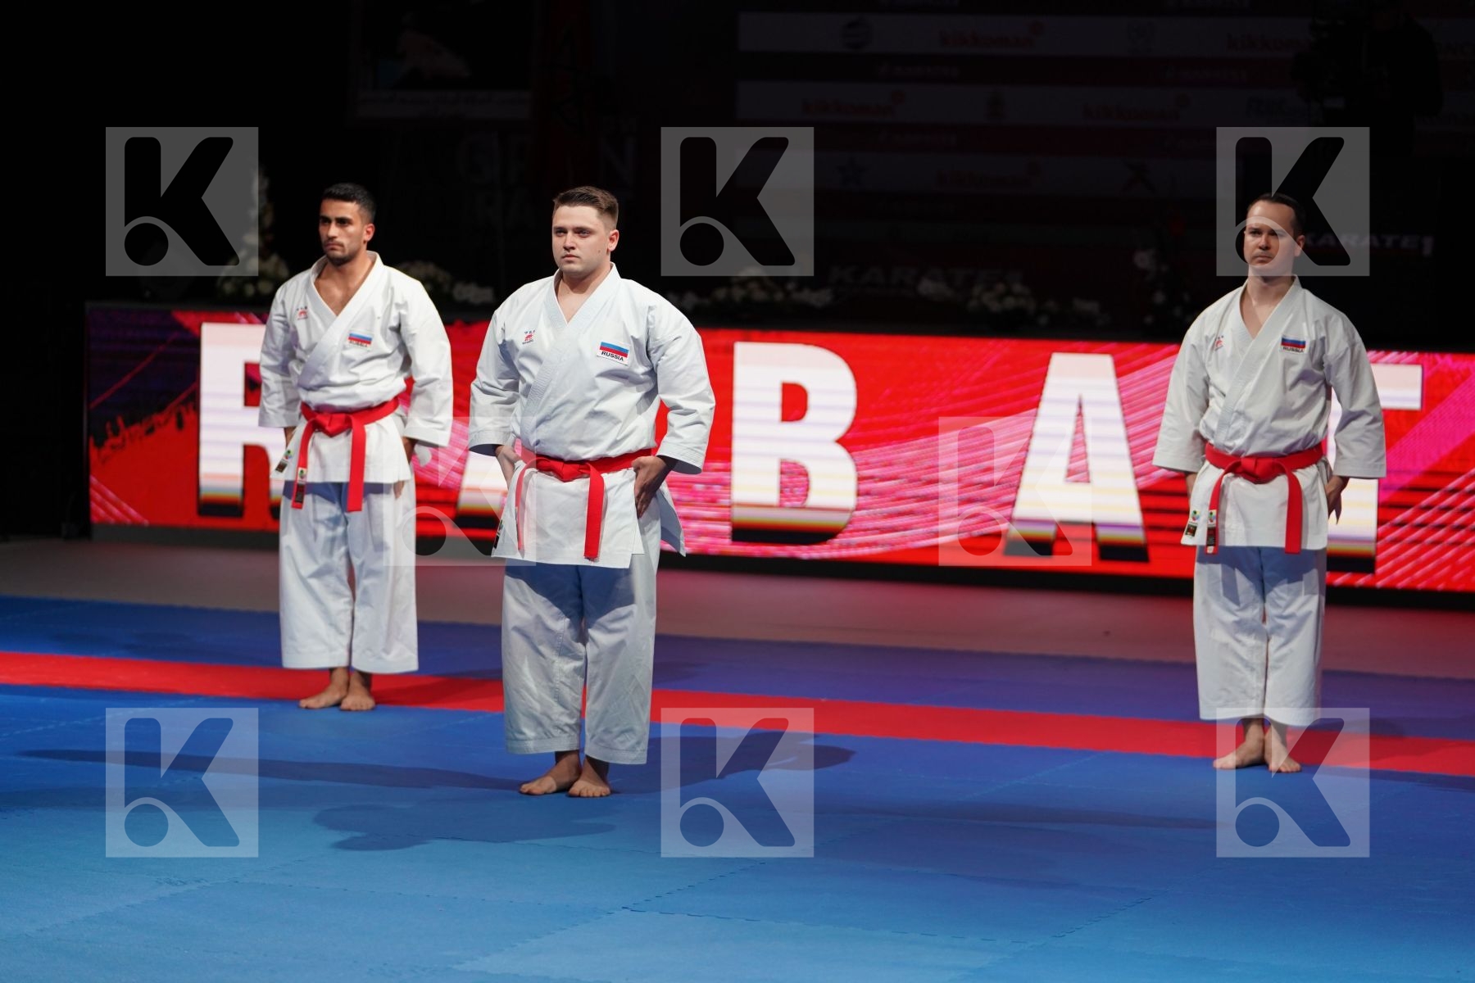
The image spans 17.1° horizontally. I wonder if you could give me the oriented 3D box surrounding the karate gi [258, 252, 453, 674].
[{"bbox_3d":[-1.245,-0.093,16.036,0.680,1.372,0.355,3,3,20],"label":"karate gi"}]

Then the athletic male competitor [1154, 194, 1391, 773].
[{"bbox_3d":[1.593,-0.034,14.823,0.710,1.723,0.386,3,3,20],"label":"athletic male competitor"}]

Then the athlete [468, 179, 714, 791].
[{"bbox_3d":[-0.414,-0.006,13.751,0.721,1.686,0.386,3,3,20],"label":"athlete"}]

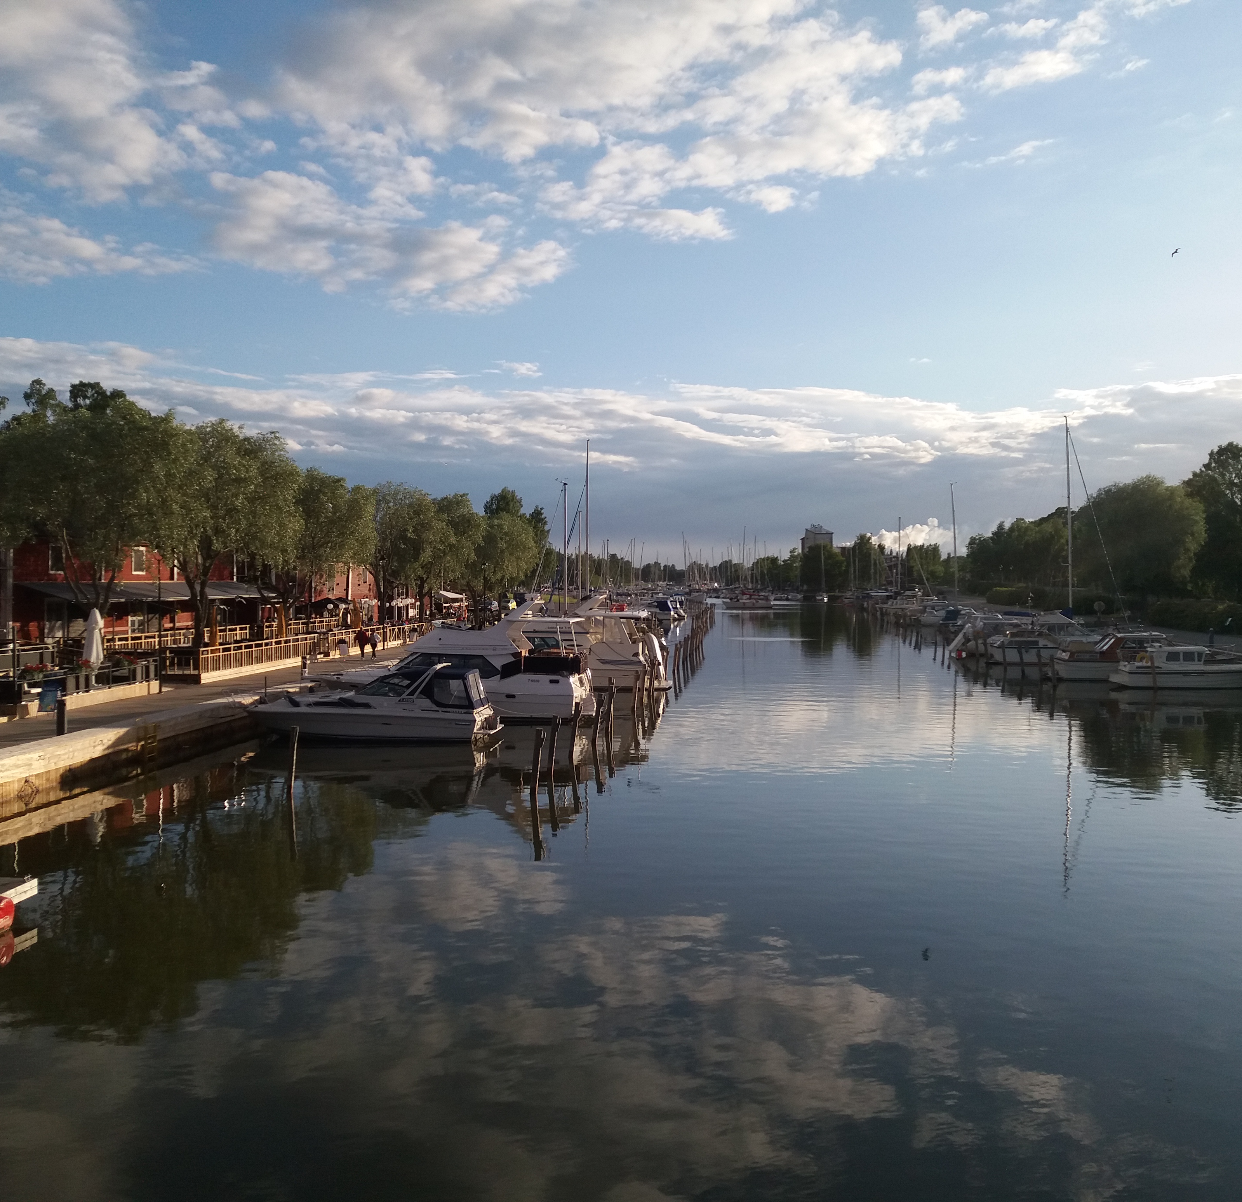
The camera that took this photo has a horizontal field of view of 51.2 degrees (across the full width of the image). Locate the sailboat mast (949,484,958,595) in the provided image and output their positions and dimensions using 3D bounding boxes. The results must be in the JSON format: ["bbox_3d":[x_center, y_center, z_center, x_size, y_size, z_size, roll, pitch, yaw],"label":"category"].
[{"bbox_3d":[38.608,-5.900,149.936,0.250,15.290,0.250,-2,1,0],"label":"sailboat mast"}]

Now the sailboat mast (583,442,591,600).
[{"bbox_3d":[-2.662,-5.331,103.939,0.250,15.350,0.250,0,1,0],"label":"sailboat mast"}]

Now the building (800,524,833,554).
[{"bbox_3d":[75.816,-16.055,502.833,11.500,26.400,11.500,0,1,6],"label":"building"}]

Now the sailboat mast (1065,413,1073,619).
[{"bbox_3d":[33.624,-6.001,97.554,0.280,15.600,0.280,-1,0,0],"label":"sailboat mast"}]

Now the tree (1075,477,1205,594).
[{"bbox_3d":[57.454,-6.374,142.952,14.000,15.200,13.000,0,0,0],"label":"tree"}]

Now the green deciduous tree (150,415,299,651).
[{"bbox_3d":[-17.216,-2.204,56.476,6.600,11.030,6.600,0,1,-17],"label":"green deciduous tree"}]

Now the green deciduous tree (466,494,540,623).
[{"bbox_3d":[-11.956,-4.301,130.955,7.800,13.290,7.800,0,1,-5],"label":"green deciduous tree"}]

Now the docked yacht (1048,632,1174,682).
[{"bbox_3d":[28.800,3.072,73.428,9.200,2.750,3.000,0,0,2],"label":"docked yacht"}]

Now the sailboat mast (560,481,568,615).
[{"bbox_3d":[-4.492,-3.837,104.972,0.250,11.550,0.250,-1,0,0],"label":"sailboat mast"}]

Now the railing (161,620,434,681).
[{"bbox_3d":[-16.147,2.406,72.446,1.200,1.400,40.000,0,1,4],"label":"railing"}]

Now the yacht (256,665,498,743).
[{"bbox_3d":[-8.617,3.412,45.146,8.900,2.700,2.900,0,1,9],"label":"yacht"}]

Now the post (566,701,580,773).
[{"bbox_3d":[-1.409,3.931,38.934,0.260,1.800,0.260,5,0,0],"label":"post"}]

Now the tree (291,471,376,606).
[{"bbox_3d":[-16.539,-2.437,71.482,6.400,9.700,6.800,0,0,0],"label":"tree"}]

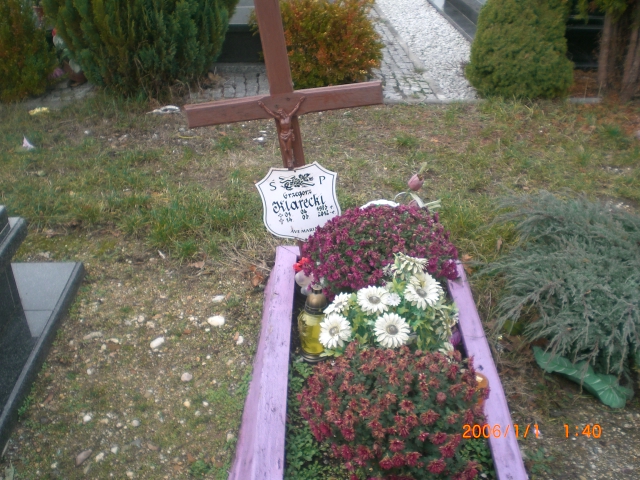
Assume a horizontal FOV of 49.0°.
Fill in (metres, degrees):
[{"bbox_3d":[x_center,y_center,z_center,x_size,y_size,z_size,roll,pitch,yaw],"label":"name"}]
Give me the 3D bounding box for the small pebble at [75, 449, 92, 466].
[{"bbox_3d":[-0.673,0.622,2.003,0.034,0.025,0.055,22,36,34],"label":"small pebble"}]

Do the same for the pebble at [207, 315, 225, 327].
[{"bbox_3d":[-0.380,0.299,2.577,0.058,0.030,0.045,-2,29,-4],"label":"pebble"}]

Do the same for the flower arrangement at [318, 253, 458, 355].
[{"bbox_3d":[0.222,0.249,2.281,0.440,0.330,0.350,0,29,0],"label":"flower arrangement"}]

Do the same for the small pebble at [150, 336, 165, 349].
[{"bbox_3d":[-0.571,0.361,2.468,0.054,0.027,0.034,-22,36,-34],"label":"small pebble"}]

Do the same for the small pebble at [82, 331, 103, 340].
[{"bbox_3d":[-0.809,0.343,2.505,0.066,0.022,0.036,-7,30,-13],"label":"small pebble"}]

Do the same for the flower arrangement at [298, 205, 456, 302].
[{"bbox_3d":[0.216,0.069,2.582,0.540,0.360,0.500,0,29,0],"label":"flower arrangement"}]

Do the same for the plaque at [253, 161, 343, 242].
[{"bbox_3d":[-0.088,-0.150,2.740,0.310,0.310,0.015,-7,29,4],"label":"plaque"}]

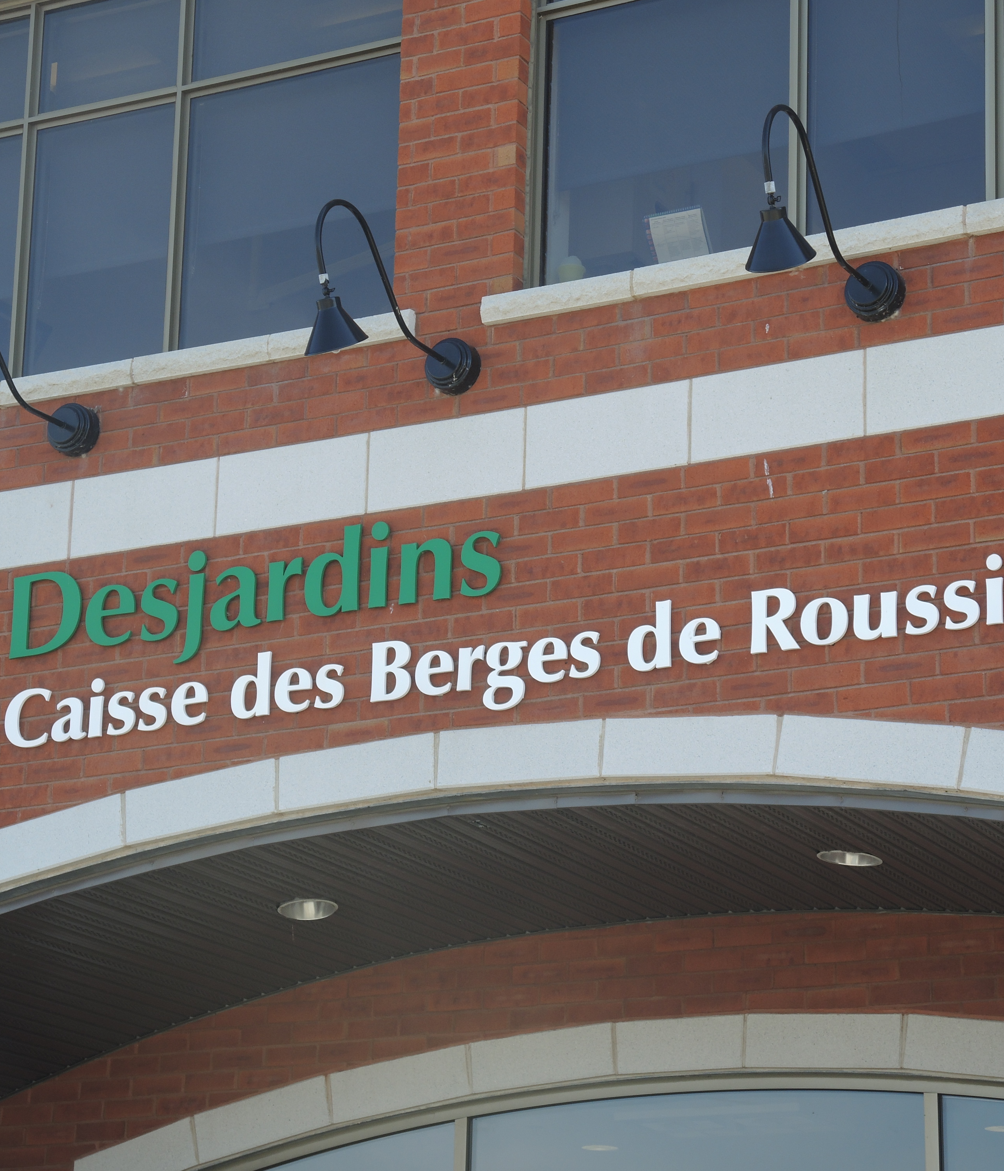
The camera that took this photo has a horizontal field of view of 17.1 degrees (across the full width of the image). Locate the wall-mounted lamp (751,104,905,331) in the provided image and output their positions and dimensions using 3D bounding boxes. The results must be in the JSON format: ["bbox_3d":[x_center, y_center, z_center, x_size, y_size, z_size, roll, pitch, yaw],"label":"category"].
[{"bbox_3d":[0.980,-1.083,10.177,0.211,0.550,0.924,-8,-20,26],"label":"wall-mounted lamp"}]

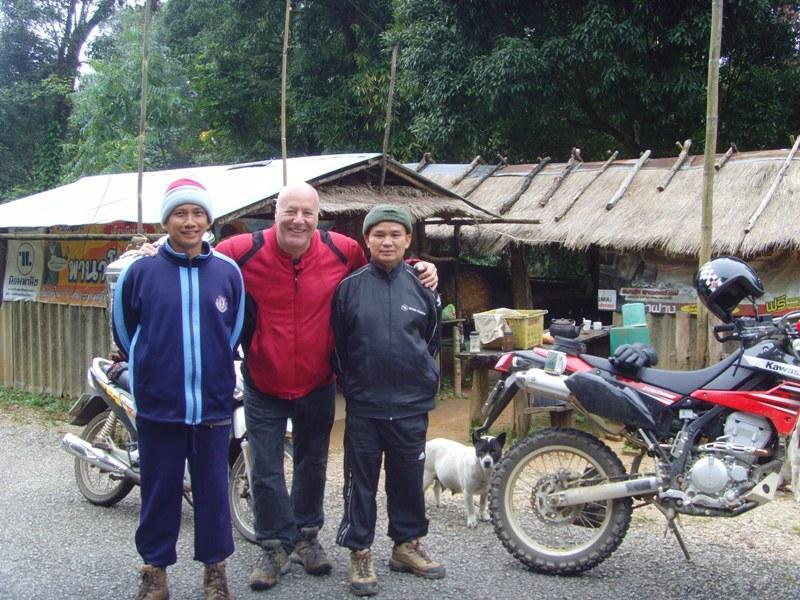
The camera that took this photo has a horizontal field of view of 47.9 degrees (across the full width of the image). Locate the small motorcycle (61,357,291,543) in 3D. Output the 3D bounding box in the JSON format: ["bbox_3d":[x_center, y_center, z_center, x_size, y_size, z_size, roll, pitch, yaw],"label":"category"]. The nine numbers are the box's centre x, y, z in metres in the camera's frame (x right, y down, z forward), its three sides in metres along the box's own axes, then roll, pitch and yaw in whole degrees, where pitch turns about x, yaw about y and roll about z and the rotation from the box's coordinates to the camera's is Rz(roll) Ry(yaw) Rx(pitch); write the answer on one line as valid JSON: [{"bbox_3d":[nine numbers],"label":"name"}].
[{"bbox_3d":[-1.222,0.669,4.858,1.850,1.060,0.670,3,5,34],"label":"small motorcycle"}]

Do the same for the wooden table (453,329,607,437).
[{"bbox_3d":[1.191,0.670,8.063,0.500,0.630,2.400,2,4,26],"label":"wooden table"}]

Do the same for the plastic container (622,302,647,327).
[{"bbox_3d":[2.133,0.132,8.200,0.220,0.220,0.170,-1,4,-18],"label":"plastic container"}]

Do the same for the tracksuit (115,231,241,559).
[{"bbox_3d":[-0.946,0.438,3.850,0.560,1.380,0.340,-1,4,-20],"label":"tracksuit"}]

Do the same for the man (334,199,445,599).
[{"bbox_3d":[-0.056,0.412,4.020,0.510,1.670,0.400,0,4,-1],"label":"man"}]

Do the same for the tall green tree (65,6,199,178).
[{"bbox_3d":[-5.660,-2.986,19.000,3.000,6.300,3.000,1,4,0],"label":"tall green tree"}]

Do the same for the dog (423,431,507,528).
[{"bbox_3d":[0.340,0.927,4.980,0.600,0.520,0.220,4,5,41],"label":"dog"}]

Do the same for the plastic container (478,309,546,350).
[{"bbox_3d":[0.971,0.235,7.717,0.440,0.280,0.570,2,4,26],"label":"plastic container"}]

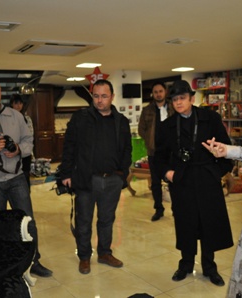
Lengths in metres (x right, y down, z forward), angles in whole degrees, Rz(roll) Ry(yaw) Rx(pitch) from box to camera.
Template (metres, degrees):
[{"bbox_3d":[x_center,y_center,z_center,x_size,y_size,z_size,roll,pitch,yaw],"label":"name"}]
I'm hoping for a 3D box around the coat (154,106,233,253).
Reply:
[{"bbox_3d":[0.620,0.252,3.192,0.650,1.270,0.410,-1,6,14],"label":"coat"}]

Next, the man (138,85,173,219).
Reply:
[{"bbox_3d":[0.519,0.025,5.028,0.560,1.800,0.380,-1,6,8],"label":"man"}]

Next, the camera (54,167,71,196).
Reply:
[{"bbox_3d":[-0.541,0.303,3.420,0.170,0.140,0.150,-7,7,-40],"label":"camera"}]

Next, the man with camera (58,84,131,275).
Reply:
[{"bbox_3d":[-0.229,0.236,3.489,0.650,1.730,0.410,-4,6,-17],"label":"man with camera"}]

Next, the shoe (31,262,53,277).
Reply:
[{"bbox_3d":[-0.733,1.077,3.394,0.285,0.115,0.105,2,7,34],"label":"shoe"}]

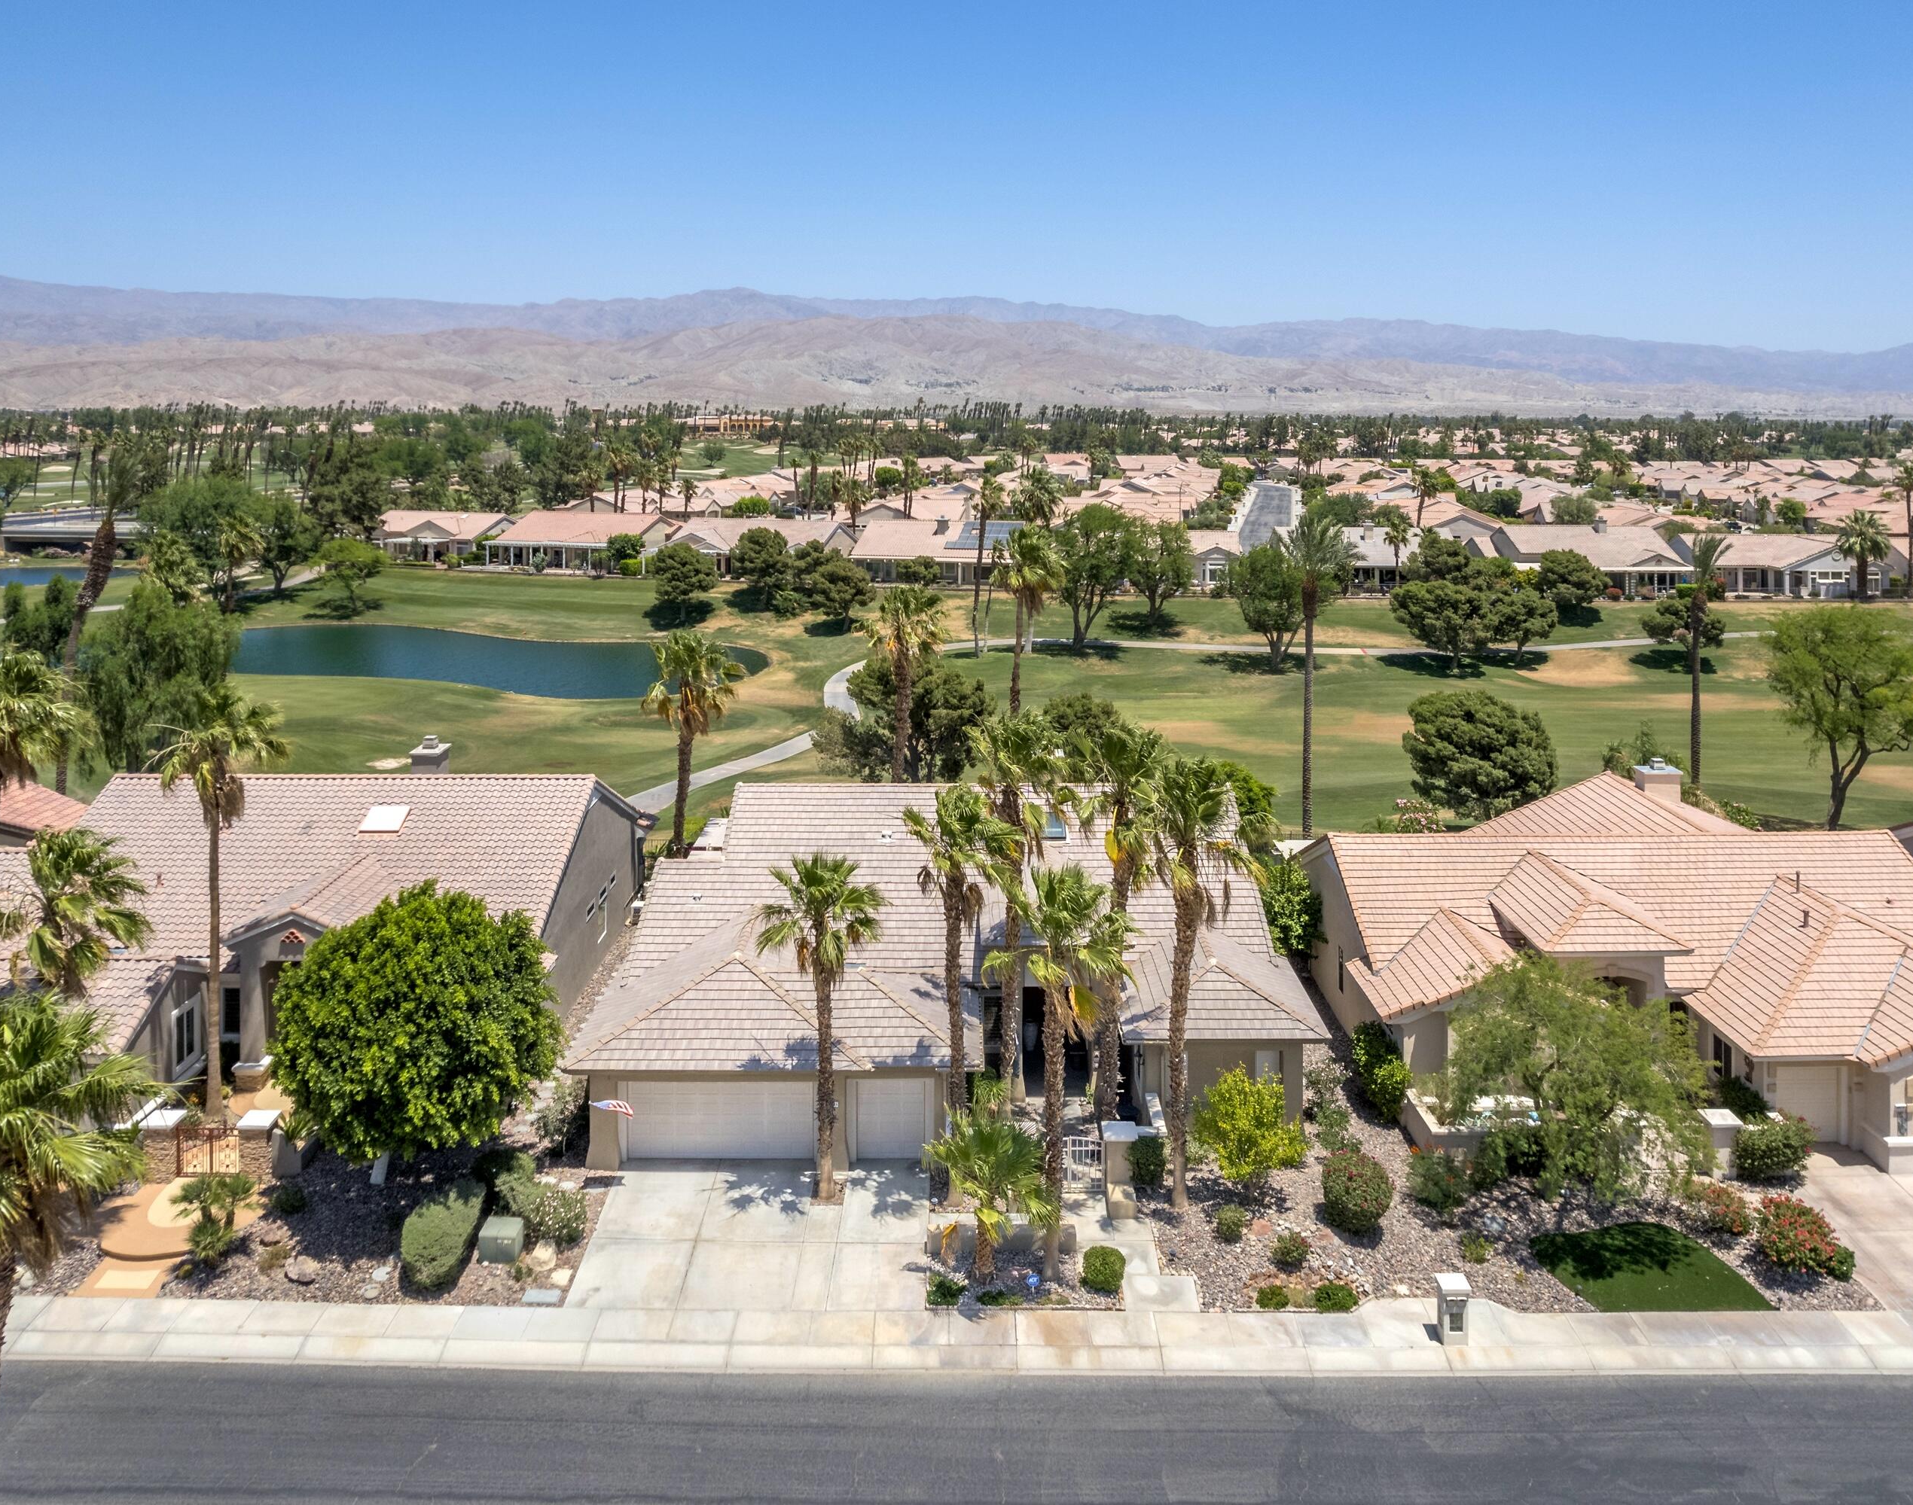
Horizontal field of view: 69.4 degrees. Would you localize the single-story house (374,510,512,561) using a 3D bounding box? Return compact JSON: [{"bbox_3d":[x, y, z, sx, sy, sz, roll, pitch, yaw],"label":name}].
[{"bbox_3d":[-65.548,-27.741,177.500,17.000,5.300,15.500,4,14,16],"label":"single-story house"}]

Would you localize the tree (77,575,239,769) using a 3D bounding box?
[{"bbox_3d":[-39.735,-3.223,69.166,8.107,10.935,8.107,0,14,0],"label":"tree"}]

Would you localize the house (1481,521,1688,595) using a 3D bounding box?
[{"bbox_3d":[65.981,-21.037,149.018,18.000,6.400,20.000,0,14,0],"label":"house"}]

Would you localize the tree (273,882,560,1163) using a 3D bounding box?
[{"bbox_3d":[-13.416,7.133,34.282,7.000,7.860,7.000,0,14,0],"label":"tree"}]

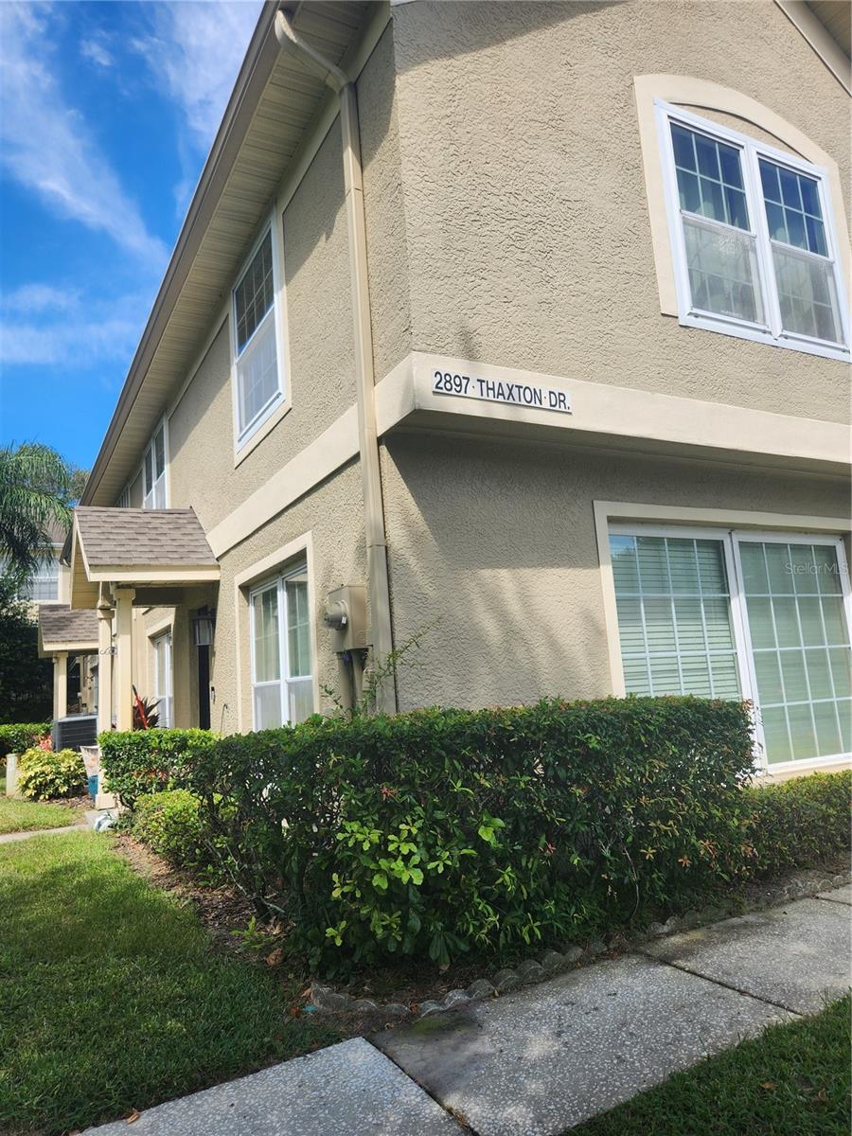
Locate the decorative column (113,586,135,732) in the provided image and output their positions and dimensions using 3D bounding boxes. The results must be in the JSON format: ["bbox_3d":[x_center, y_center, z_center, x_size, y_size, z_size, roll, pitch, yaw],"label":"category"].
[{"bbox_3d":[-2.887,1.327,7.235,0.200,2.280,0.200,1,-9,-29],"label":"decorative column"}]

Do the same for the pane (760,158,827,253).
[{"bbox_3d":[2.967,-2.892,6.076,0.750,0.700,0.050,1,-9,-29],"label":"pane"}]

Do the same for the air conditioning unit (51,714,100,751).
[{"bbox_3d":[-6.541,3.270,14.189,0.750,0.820,0.750,2,-10,-36],"label":"air conditioning unit"}]

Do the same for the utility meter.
[{"bbox_3d":[-0.518,0.317,4.598,0.215,0.380,0.300,1,-9,-29],"label":"utility meter"}]

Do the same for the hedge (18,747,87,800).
[{"bbox_3d":[-5.068,2.777,10.291,0.880,0.670,0.780,1,-9,-29],"label":"hedge"}]

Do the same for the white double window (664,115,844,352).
[{"bbox_3d":[2.575,-2.523,5.792,1.930,1.630,0.100,1,-9,-29],"label":"white double window"}]

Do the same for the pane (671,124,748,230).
[{"bbox_3d":[2.123,-2.885,5.607,0.750,0.700,0.050,1,-9,-29],"label":"pane"}]

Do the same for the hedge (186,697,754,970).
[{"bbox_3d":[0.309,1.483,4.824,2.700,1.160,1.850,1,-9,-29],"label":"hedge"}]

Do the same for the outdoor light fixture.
[{"bbox_3d":[-2.302,0.647,7.809,0.250,0.400,0.200,1,-9,-29],"label":"outdoor light fixture"}]

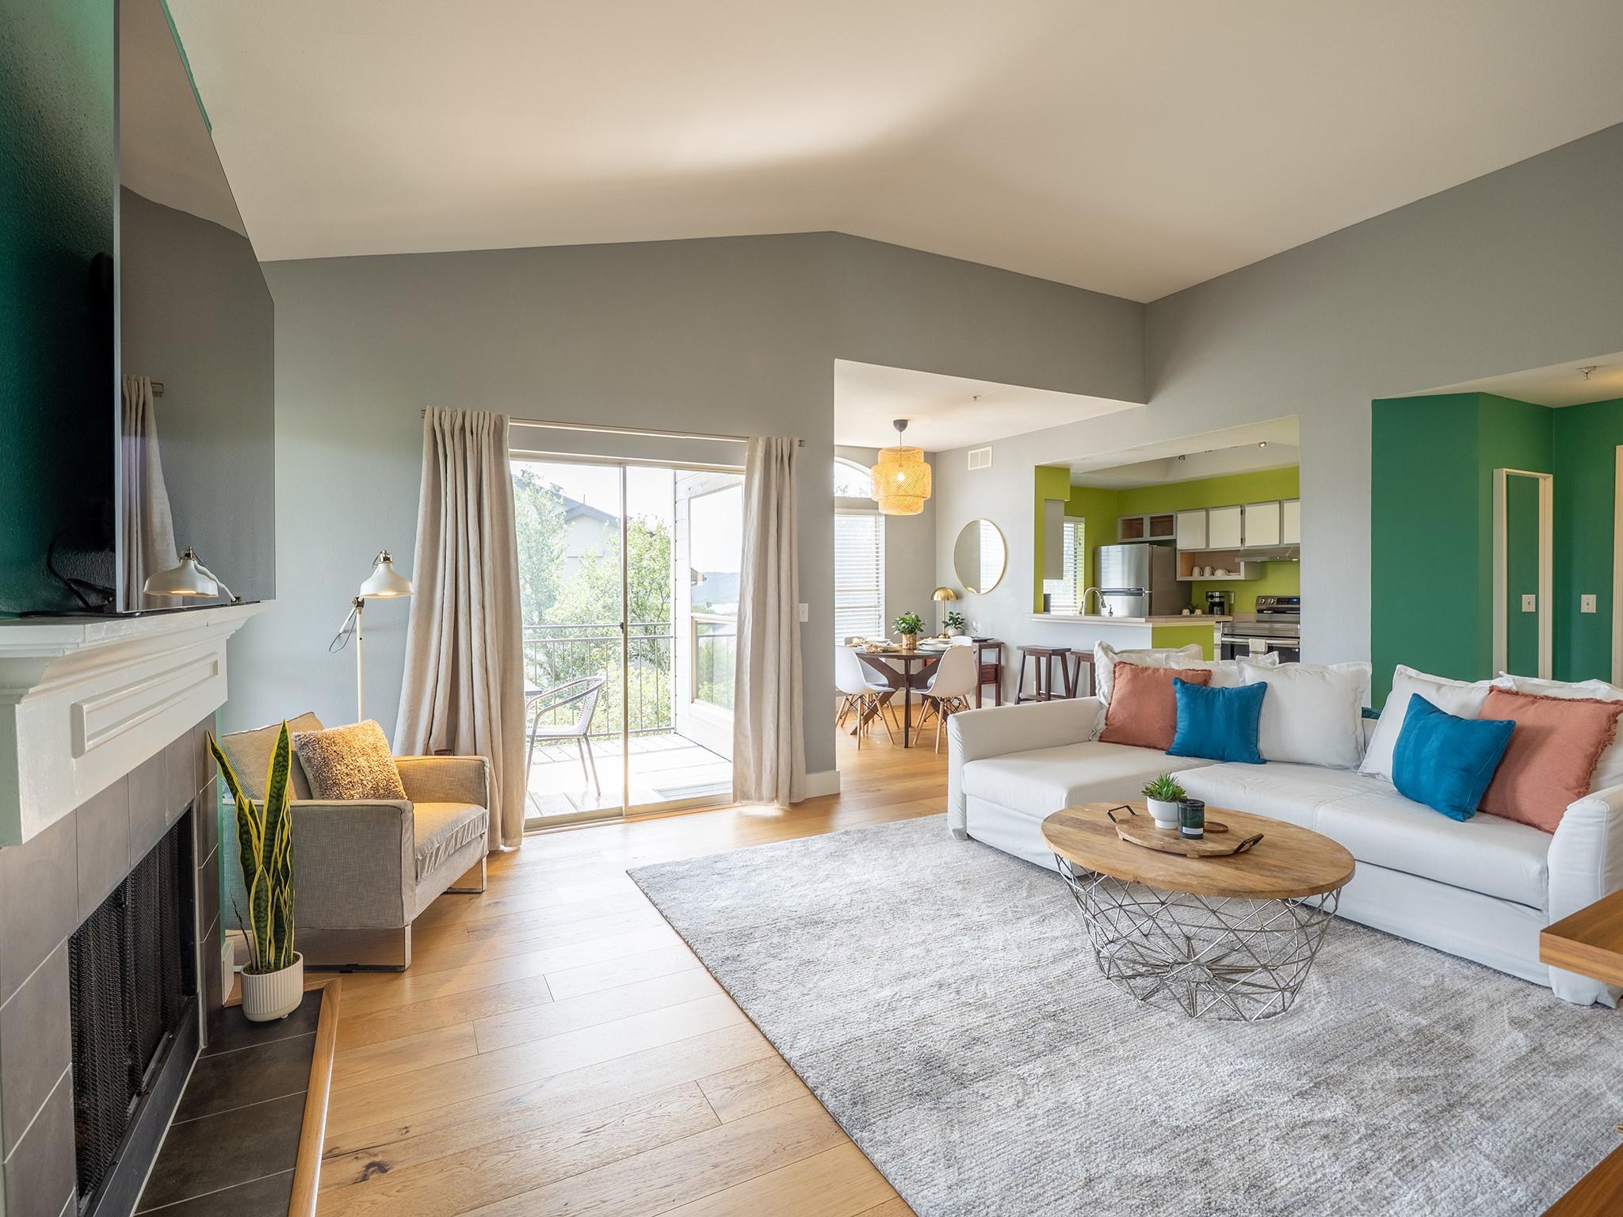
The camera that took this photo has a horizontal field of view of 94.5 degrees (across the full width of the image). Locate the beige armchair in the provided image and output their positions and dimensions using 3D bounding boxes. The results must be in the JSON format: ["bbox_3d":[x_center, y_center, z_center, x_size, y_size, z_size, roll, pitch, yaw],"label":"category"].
[{"bbox_3d":[-1.777,0.844,2.895,0.780,0.800,0.700,0,2,-1],"label":"beige armchair"}]

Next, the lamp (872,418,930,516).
[{"bbox_3d":[0.761,-1.199,6.360,0.500,0.815,0.500,0,2,0],"label":"lamp"}]

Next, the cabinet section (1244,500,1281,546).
[{"bbox_3d":[4.686,-0.852,7.646,0.320,0.447,0.385,-1,2,-29],"label":"cabinet section"}]

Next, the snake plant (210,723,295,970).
[{"bbox_3d":[-1.704,0.740,2.259,0.205,0.781,0.170,-2,2,-36],"label":"snake plant"}]

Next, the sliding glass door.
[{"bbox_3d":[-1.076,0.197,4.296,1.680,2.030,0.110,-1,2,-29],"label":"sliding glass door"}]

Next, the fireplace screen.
[{"bbox_3d":[-1.508,0.814,1.683,0.050,0.530,0.860,-1,2,-29],"label":"fireplace screen"}]

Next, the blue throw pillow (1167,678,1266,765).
[{"bbox_3d":[2.083,0.564,3.861,0.450,0.430,0.150,1,-18,32],"label":"blue throw pillow"}]

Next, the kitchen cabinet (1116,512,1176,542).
[{"bbox_3d":[3.965,-0.930,8.635,0.320,0.322,0.748,-1,2,-29],"label":"kitchen cabinet"}]

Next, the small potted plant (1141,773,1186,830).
[{"bbox_3d":[1.228,0.665,2.600,0.150,0.175,0.150,1,2,25],"label":"small potted plant"}]

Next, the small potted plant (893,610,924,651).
[{"bbox_3d":[0.850,0.202,6.545,0.280,0.335,0.280,0,2,7],"label":"small potted plant"}]

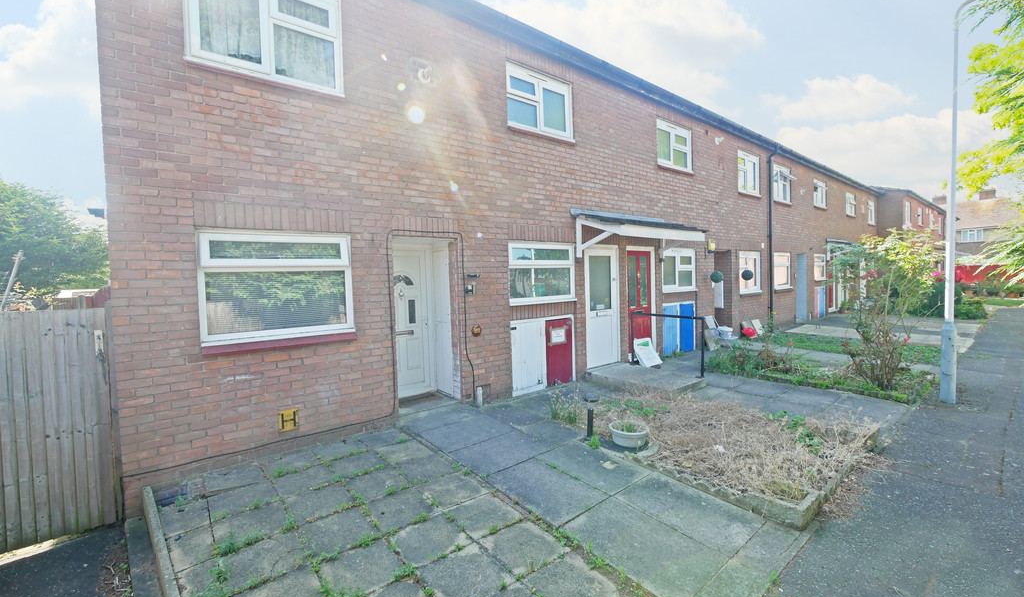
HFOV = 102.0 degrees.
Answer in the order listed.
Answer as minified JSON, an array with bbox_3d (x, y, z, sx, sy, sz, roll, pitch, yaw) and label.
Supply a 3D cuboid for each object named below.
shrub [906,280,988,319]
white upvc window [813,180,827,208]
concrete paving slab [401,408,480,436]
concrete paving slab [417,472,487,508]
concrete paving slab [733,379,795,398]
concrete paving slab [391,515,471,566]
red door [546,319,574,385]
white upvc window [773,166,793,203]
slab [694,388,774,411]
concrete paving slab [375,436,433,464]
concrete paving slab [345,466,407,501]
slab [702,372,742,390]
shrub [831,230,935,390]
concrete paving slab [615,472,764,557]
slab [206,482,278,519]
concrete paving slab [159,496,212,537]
[{"bbox_3d":[15.878,-0.015,15.118,1.700,1.250,2.100,-4,3,-38],"label":"shrub"},{"bbox_3d":[10.389,-3.509,13.957,1.310,0.900,0.100,-3,3,-38],"label":"white upvc window"},{"bbox_3d":[-0.877,1.493,5.173,0.900,0.050,0.600,-4,5,-38],"label":"concrete paving slab"},{"bbox_3d":[-0.497,1.613,3.477,0.440,0.045,0.450,-4,5,-38],"label":"concrete paving slab"},{"bbox_3d":[3.651,1.320,6.004,0.900,0.050,0.580,-4,5,-39],"label":"concrete paving slab"},{"bbox_3d":[-0.545,1.620,2.770,0.440,0.050,0.440,-4,5,-39],"label":"concrete paving slab"},{"bbox_3d":[0.726,0.821,6.430,0.575,1.008,0.045,-3,3,-38],"label":"red door"},{"bbox_3d":[8.009,-3.358,12.280,1.350,1.030,0.090,-4,3,-38],"label":"white upvc window"},{"bbox_3d":[3.076,1.414,5.661,0.870,0.050,0.600,-4,5,-38],"label":"slab"},{"bbox_3d":[-1.077,1.543,4.110,0.445,0.050,0.450,-3,5,-39],"label":"concrete paving slab"},{"bbox_3d":[-1.129,1.582,3.510,0.430,0.050,0.450,-3,4,-38],"label":"concrete paving slab"},{"bbox_3d":[3.501,1.377,6.833,0.910,0.050,0.600,-3,5,-40],"label":"slab"},{"bbox_3d":[5.524,0.217,6.171,1.250,2.270,1.200,0,3,42],"label":"shrub"},{"bbox_3d":[1.327,1.619,3.156,0.600,0.050,0.910,-4,5,-38],"label":"concrete paving slab"},{"bbox_3d":[-2.109,1.597,3.261,0.445,0.050,0.450,-3,5,-39],"label":"slab"},{"bbox_3d":[-2.373,1.611,3.026,0.260,0.050,0.450,-3,5,-39],"label":"concrete paving slab"}]

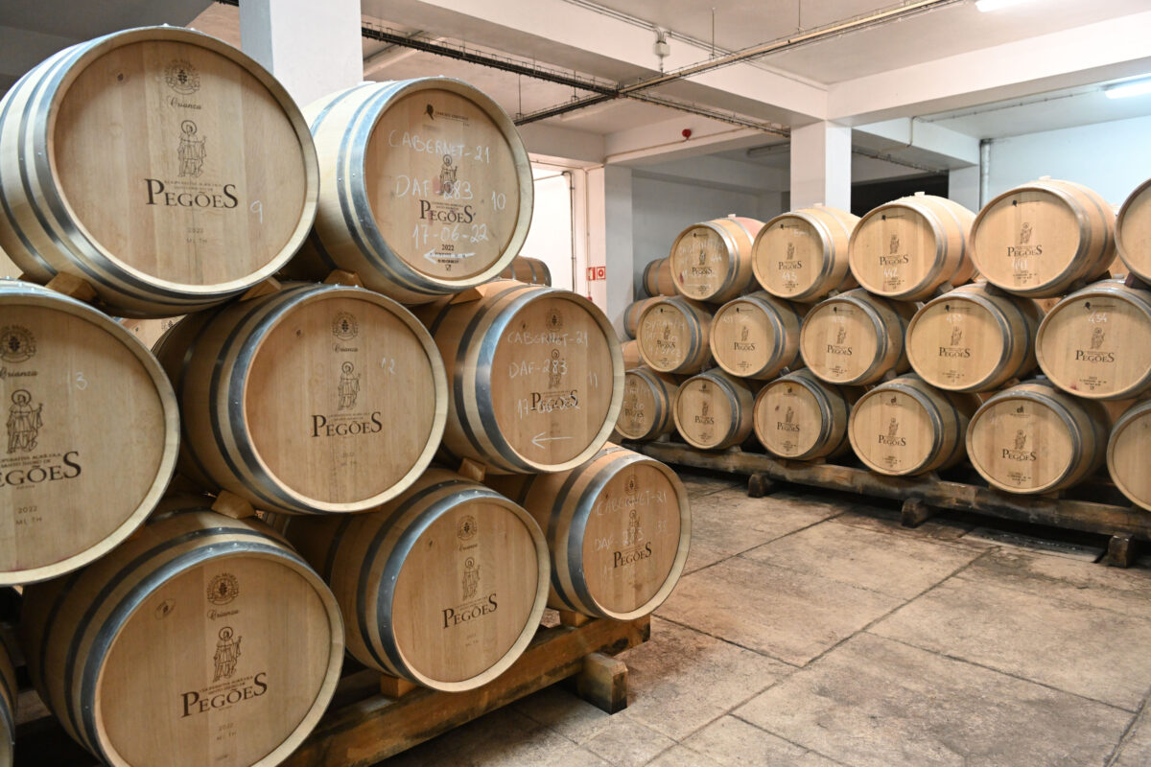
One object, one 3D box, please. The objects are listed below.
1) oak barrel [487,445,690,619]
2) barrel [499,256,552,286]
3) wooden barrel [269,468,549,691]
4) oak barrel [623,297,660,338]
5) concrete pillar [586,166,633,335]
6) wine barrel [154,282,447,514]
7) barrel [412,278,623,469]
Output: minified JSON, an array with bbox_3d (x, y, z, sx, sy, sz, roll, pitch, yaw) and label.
[{"bbox_3d":[-0.083,0.548,3.160,0.690,0.690,0.950,-7,8,-42],"label":"oak barrel"},{"bbox_3d":[-0.867,-1.346,10.200,0.950,0.690,0.690,-7,8,-43],"label":"barrel"},{"bbox_3d":[-0.617,0.614,2.668,0.690,0.690,0.950,-7,7,-42],"label":"wooden barrel"},{"bbox_3d":[1.207,-0.876,10.800,0.690,0.690,0.950,-7,8,-43],"label":"oak barrel"},{"bbox_3d":[0.528,-1.514,11.840,0.590,3.500,0.410,-7,8,-43],"label":"concrete pillar"},{"bbox_3d":[-0.904,0.037,2.375,0.690,0.690,0.950,-7,6,-43],"label":"wine barrel"},{"bbox_3d":[-0.367,-0.031,2.815,0.690,0.690,0.950,-7,8,-43],"label":"barrel"}]

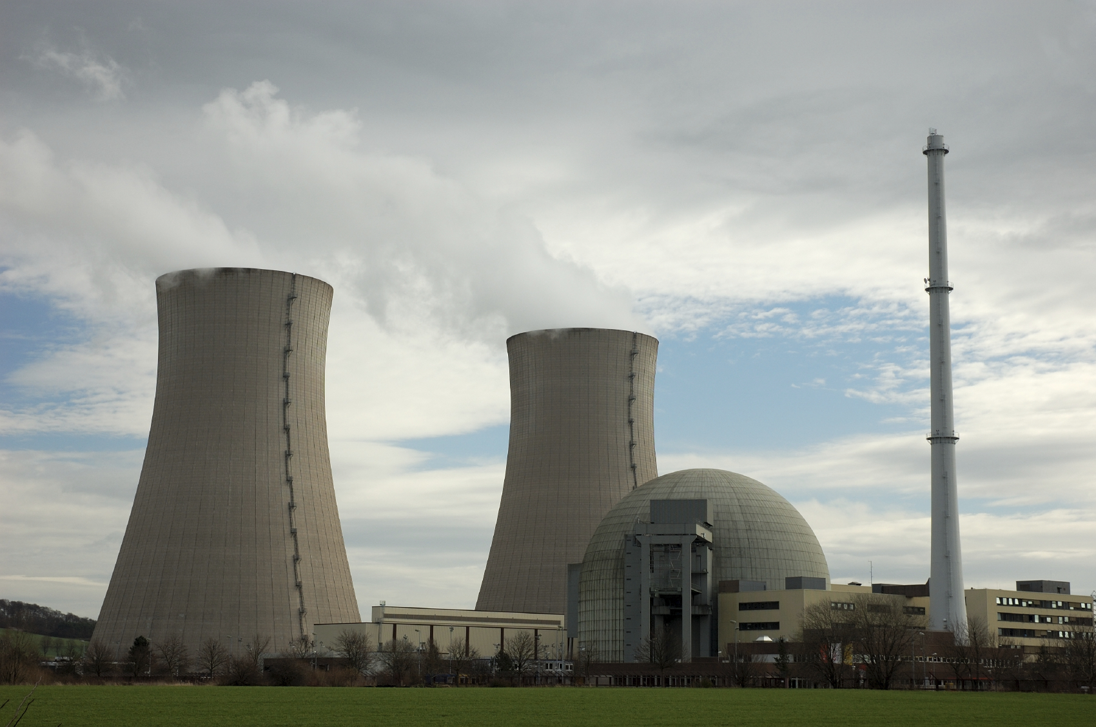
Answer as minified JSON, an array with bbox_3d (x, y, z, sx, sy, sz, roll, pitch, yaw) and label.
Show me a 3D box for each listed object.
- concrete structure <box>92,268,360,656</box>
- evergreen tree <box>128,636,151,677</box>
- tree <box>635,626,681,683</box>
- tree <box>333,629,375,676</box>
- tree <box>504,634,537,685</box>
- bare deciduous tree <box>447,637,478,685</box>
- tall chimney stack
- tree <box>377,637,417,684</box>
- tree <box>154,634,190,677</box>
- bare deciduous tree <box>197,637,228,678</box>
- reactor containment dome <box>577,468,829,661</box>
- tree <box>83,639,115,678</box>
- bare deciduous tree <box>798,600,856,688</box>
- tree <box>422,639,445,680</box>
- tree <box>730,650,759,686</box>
[{"bbox_3d":[-112.680,42.690,661.740,103.000,144.000,103.000,1,-10,0],"label":"concrete structure"},{"bbox_3d":[-106.180,76.470,473.710,6.100,11.190,6.100,3,-10,-12],"label":"evergreen tree"},{"bbox_3d":[19.010,50.800,313.980,7.900,10.900,7.900,1,-10,0],"label":"tree"},{"bbox_3d":[-43.580,65.470,409.760,9.050,11.770,9.050,2,-10,-6],"label":"tree"},{"bbox_3d":[-5.070,54.910,337.580,5.900,10.400,5.900,1,-10,0],"label":"tree"},{"bbox_3d":[-17.510,61.240,375.020,6.550,10.250,6.550,1,-10,-3],"label":"bare deciduous tree"},{"bbox_3d":[106.160,10.630,490.590,10.300,151.810,10.300,-2,-10,12],"label":"tall chimney stack"},{"bbox_3d":[-32.470,63.740,389.780,8.250,10.110,8.250,1,-10,-5],"label":"tree"},{"bbox_3d":[-91.540,71.800,444.090,9.100,11.900,9.100,1,-10,0],"label":"tree"},{"bbox_3d":[-83.430,73.500,453.970,7.520,10.720,7.520,2,-10,-10],"label":"bare deciduous tree"},{"bbox_3d":[40.830,56.310,478.130,66.000,57.200,66.000,1,-10,0],"label":"reactor containment dome"},{"bbox_3d":[-114.070,75.500,463.700,8.200,10.900,8.200,1,-10,0],"label":"tree"},{"bbox_3d":[43.360,43.600,283.800,8.880,13.700,8.880,-1,-10,9],"label":"bare deciduous tree"},{"bbox_3d":[-25.770,66.510,409.610,4.710,9.680,4.710,1,-10,-3],"label":"tree"},{"bbox_3d":[32.160,50.190,297.870,4.700,6.800,4.700,1,-10,0],"label":"tree"}]

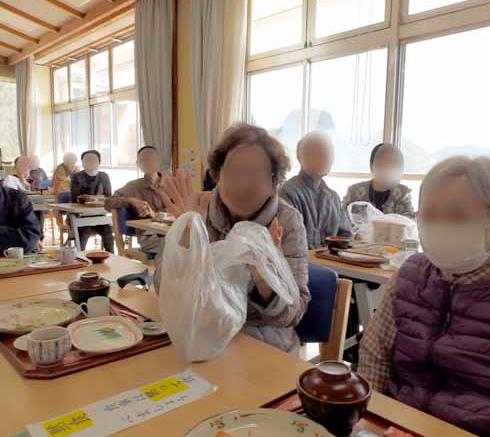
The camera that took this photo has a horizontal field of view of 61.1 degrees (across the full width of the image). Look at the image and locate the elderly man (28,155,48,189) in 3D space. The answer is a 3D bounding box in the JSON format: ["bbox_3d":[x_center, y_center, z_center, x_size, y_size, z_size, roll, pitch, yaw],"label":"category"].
[{"bbox_3d":[-2.946,-0.252,6.018,0.500,1.220,0.720,-3,8,-30],"label":"elderly man"}]

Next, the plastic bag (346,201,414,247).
[{"bbox_3d":[0.691,0.041,2.075,0.250,0.250,0.300,-5,9,-44],"label":"plastic bag"}]

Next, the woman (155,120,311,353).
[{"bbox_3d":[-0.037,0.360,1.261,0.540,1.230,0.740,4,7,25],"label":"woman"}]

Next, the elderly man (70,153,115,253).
[{"bbox_3d":[-1.460,-0.011,4.150,0.500,1.230,0.720,-3,8,-31],"label":"elderly man"}]

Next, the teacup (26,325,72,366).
[{"bbox_3d":[-0.414,0.274,0.882,0.085,0.059,0.085,-2,7,-24],"label":"teacup"}]

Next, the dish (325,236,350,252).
[{"bbox_3d":[0.432,0.124,1.940,0.116,0.068,0.116,1,7,0],"label":"dish"}]

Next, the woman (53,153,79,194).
[{"bbox_3d":[-2.273,-0.208,5.427,0.470,1.230,0.760,-5,9,-41],"label":"woman"}]

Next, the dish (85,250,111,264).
[{"bbox_3d":[-0.649,0.175,1.839,0.101,0.039,0.101,-1,7,-17],"label":"dish"}]

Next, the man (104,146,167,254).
[{"bbox_3d":[-0.664,0.108,2.977,0.560,1.250,0.780,-3,8,-32],"label":"man"}]

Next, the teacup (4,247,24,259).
[{"bbox_3d":[-1.021,0.153,1.841,0.084,0.054,0.062,-3,8,-30],"label":"teacup"}]

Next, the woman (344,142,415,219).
[{"bbox_3d":[0.683,0.219,2.251,0.460,1.250,0.740,6,8,35],"label":"woman"}]

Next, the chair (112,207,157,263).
[{"bbox_3d":[-0.686,0.316,3.331,0.460,0.800,0.530,-5,9,-43],"label":"chair"}]

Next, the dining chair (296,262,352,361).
[{"bbox_3d":[-0.033,0.547,1.315,0.530,0.790,0.470,-5,9,-44],"label":"dining chair"}]

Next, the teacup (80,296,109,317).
[{"bbox_3d":[-0.415,0.249,1.153,0.083,0.052,0.062,-1,7,-19],"label":"teacup"}]

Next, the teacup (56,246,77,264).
[{"bbox_3d":[-0.725,0.145,1.691,0.078,0.057,0.078,-5,9,-44],"label":"teacup"}]

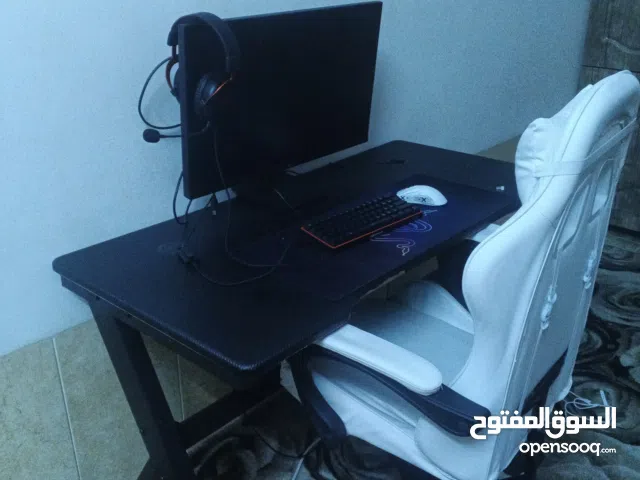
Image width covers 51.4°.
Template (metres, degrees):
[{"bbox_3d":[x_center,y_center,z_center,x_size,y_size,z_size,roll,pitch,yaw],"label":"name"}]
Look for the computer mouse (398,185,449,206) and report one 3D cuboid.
[{"bbox_3d":[0.252,-0.117,1.657,0.122,0.039,0.064,15,28,30],"label":"computer mouse"}]

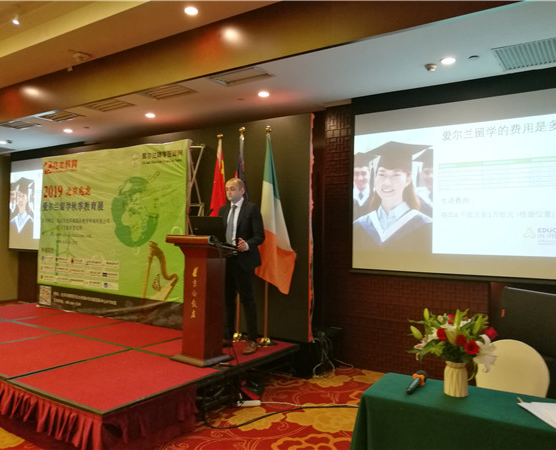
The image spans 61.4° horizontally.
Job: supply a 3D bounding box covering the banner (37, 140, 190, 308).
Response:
[{"bbox_3d":[-2.431,0.116,6.629,3.220,2.360,0.100,0,-2,33],"label":"banner"}]

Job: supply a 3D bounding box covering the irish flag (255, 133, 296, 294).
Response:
[{"bbox_3d":[-0.024,-0.138,5.084,0.540,1.750,0.280,0,-2,33],"label":"irish flag"}]

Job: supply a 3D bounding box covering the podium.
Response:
[{"bbox_3d":[-0.731,0.691,4.502,0.560,1.160,0.480,0,-2,33],"label":"podium"}]

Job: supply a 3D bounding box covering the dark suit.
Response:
[{"bbox_3d":[-0.390,0.468,4.856,0.520,1.490,0.360,0,-2,33],"label":"dark suit"}]

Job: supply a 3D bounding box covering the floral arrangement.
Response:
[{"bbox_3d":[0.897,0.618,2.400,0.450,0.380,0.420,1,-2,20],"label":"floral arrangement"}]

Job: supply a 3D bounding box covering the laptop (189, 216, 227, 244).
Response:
[{"bbox_3d":[-0.610,0.084,4.538,0.390,0.280,0.300,0,-10,27],"label":"laptop"}]

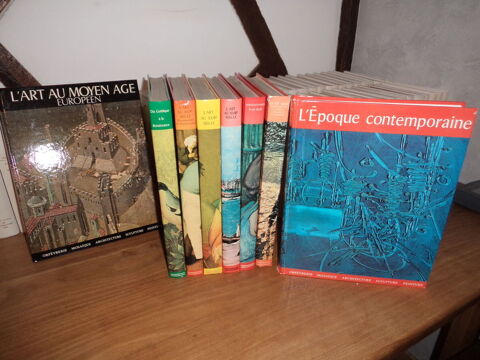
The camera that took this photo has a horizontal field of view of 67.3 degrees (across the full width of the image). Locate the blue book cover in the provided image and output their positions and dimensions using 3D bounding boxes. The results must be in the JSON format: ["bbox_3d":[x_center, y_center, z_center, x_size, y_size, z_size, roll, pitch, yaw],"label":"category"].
[{"bbox_3d":[0.192,0.027,0.560,0.239,0.295,0.032,4,24,7],"label":"blue book cover"}]

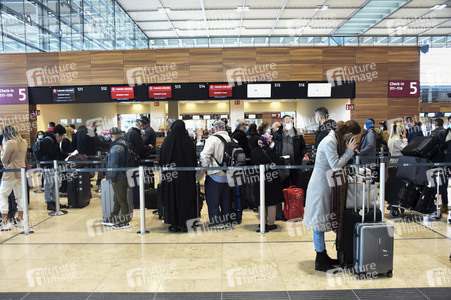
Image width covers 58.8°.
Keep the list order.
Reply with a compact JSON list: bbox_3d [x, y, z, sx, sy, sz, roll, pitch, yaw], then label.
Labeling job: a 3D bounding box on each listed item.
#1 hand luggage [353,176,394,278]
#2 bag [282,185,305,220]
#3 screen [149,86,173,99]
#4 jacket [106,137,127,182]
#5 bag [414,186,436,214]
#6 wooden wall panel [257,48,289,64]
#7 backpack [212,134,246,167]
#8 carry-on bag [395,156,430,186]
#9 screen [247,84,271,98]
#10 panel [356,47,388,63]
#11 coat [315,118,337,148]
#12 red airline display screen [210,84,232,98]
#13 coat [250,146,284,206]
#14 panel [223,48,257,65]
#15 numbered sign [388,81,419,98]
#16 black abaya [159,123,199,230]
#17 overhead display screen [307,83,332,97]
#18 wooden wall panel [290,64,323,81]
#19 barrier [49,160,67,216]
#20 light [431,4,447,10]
[{"bbox_3d":[1.549,0.786,4.188,0.355,1.030,0.240,-1,3,1],"label":"hand luggage"},{"bbox_3d":[1.172,0.879,6.853,0.300,0.570,0.220,-2,3,-20],"label":"bag"},{"bbox_3d":[-2.426,-2.146,14.976,0.890,0.490,0.080,-1,3,0],"label":"screen"},{"bbox_3d":[-1.758,0.155,6.550,0.340,0.740,0.480,0,3,13],"label":"jacket"},{"bbox_3d":[3.441,0.870,6.900,0.220,0.410,0.380,19,8,15],"label":"bag"},{"bbox_3d":[1.794,-3.510,15.039,1.250,0.630,0.040,-1,4,0],"label":"wooden wall panel"},{"bbox_3d":[0.077,0.046,6.150,0.330,0.550,0.330,-6,-1,44],"label":"backpack"},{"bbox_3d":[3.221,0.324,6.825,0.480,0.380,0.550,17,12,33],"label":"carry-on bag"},{"bbox_3d":[1.268,-2.199,14.968,0.878,0.508,0.080,-1,3,0],"label":"screen"},{"bbox_3d":[5.520,-3.572,15.063,1.250,0.630,0.050,-1,3,0],"label":"panel"},{"bbox_3d":[1.505,-0.088,6.000,0.370,0.750,0.520,1,3,24],"label":"coat"},{"bbox_3d":[-0.166,-2.199,15.087,0.890,0.520,0.080,-1,4,0],"label":"red airline display screen"},{"bbox_3d":[0.666,0.409,6.350,0.420,0.950,0.500,-3,4,-33],"label":"coat"},{"bbox_3d":[0.537,-3.504,15.046,1.250,0.630,0.040,-1,4,0],"label":"panel"},{"bbox_3d":[6.660,-2.251,14.927,1.158,0.629,0.050,-1,3,0],"label":"numbered sign"},{"bbox_3d":[-0.733,0.367,6.220,0.600,1.630,0.420,-1,3,0],"label":"black abaya"},{"bbox_3d":[3.607,-2.295,15.322,0.920,0.540,0.080,-1,3,0],"label":"overhead display screen"},{"bbox_3d":[3.054,-2.899,15.104,1.250,0.630,0.050,-1,3,0],"label":"wooden wall panel"},{"bbox_3d":[-3.067,0.677,7.299,0.340,0.980,0.340,-1,4,0],"label":"barrier"},{"bbox_3d":[33.747,-22.578,63.471,1.900,0.300,1.100,-1,3,0],"label":"light"}]

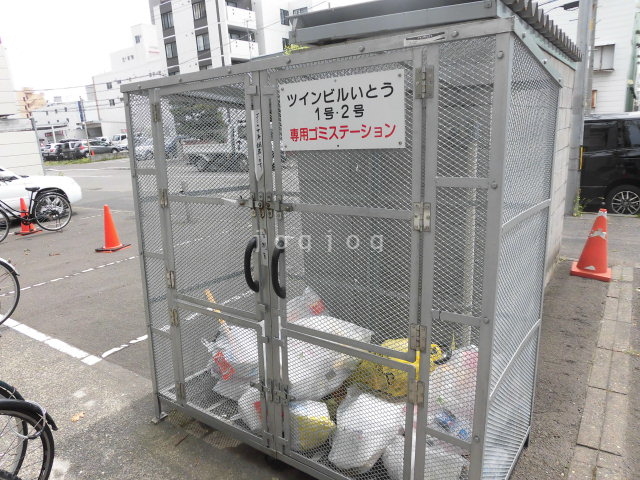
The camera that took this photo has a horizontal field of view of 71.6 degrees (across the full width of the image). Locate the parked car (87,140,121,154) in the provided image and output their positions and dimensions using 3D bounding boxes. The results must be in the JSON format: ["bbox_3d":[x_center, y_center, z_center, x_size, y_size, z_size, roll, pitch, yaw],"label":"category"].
[{"bbox_3d":[-21.373,-8.990,43.500,1.700,1.480,4.250,9,16,39],"label":"parked car"}]

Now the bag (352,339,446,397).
[{"bbox_3d":[0.407,0.733,2.426,0.420,0.290,0.320,8,15,36],"label":"bag"}]

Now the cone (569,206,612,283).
[{"bbox_3d":[2.985,0.025,4.782,0.390,0.700,0.390,12,18,38],"label":"cone"}]

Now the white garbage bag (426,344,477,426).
[{"bbox_3d":[0.659,0.756,2.179,0.360,0.360,0.340,8,15,36],"label":"white garbage bag"}]

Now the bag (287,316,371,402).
[{"bbox_3d":[-0.012,0.693,2.630,0.520,0.320,0.400,8,15,36],"label":"bag"}]

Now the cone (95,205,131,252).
[{"bbox_3d":[-3.268,-0.202,6.934,0.380,0.700,0.380,2,13,13],"label":"cone"}]

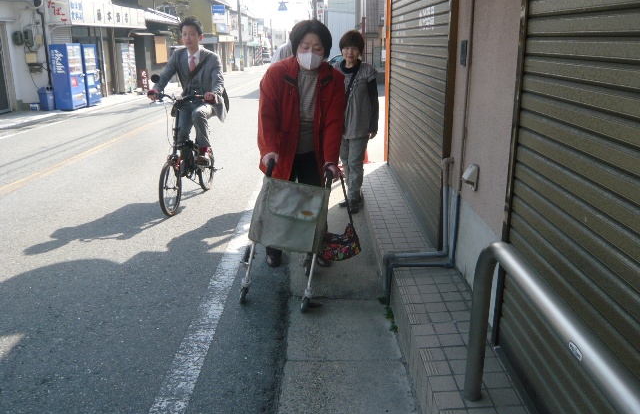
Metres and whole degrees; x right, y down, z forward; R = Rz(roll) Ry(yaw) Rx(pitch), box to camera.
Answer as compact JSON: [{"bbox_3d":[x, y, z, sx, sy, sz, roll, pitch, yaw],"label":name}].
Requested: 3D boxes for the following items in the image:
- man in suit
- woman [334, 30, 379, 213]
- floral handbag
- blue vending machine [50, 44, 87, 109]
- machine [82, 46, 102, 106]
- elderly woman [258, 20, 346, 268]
[{"bbox_3d":[-1.160,-0.975,4.600,0.670,1.360,0.740,2,18,8],"label":"man in suit"},{"bbox_3d":[0.285,-0.726,4.459,0.440,1.510,0.340,0,18,0],"label":"woman"},{"bbox_3d":[0.115,0.076,3.203,0.280,0.560,0.130,0,18,0],"label":"floral handbag"},{"bbox_3d":[-7.400,-3.825,15.205,0.520,1.830,0.970,0,18,0],"label":"blue vending machine"},{"bbox_3d":[-7.400,-4.136,16.187,0.520,1.830,0.990,0,18,0],"label":"machine"},{"bbox_3d":[-0.110,-0.349,3.288,0.550,1.540,0.540,-1,18,-2],"label":"elderly woman"}]

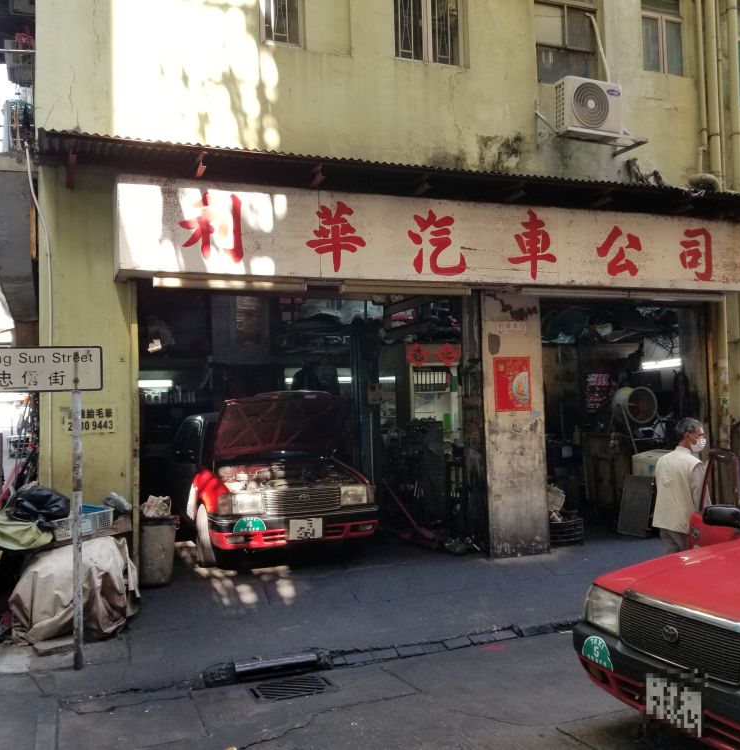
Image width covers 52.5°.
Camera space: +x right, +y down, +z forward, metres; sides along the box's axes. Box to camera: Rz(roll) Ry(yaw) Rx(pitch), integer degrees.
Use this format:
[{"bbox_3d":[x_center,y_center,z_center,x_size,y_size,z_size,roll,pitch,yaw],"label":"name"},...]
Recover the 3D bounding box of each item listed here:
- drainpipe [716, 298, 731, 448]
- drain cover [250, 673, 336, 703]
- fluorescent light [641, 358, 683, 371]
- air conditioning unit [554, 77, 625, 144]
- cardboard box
[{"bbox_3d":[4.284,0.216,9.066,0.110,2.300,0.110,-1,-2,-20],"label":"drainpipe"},{"bbox_3d":[-0.496,2.007,4.809,0.500,0.040,0.300,-1,-3,-20],"label":"drain cover"},{"bbox_3d":[3.956,-0.142,10.261,0.100,0.110,0.733,-1,-2,-20],"label":"fluorescent light"},{"bbox_3d":[2.397,-2.903,8.262,0.711,0.553,0.260,-1,-2,-18],"label":"air conditioning unit"},{"bbox_3d":[3.543,1.126,9.234,0.440,0.260,0.420,0,-2,-41],"label":"cardboard box"}]

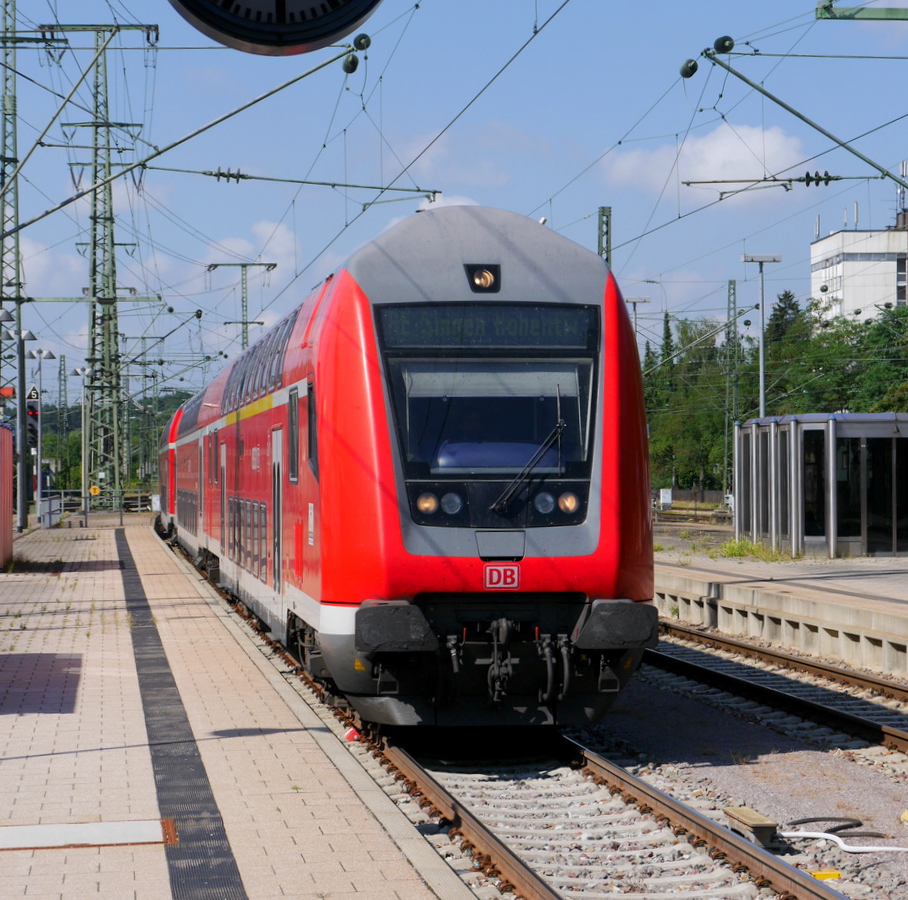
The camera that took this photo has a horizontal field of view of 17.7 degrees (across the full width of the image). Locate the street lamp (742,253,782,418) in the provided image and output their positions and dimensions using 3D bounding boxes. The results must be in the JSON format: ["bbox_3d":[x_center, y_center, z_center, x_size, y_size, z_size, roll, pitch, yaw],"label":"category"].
[{"bbox_3d":[7.291,-1.197,68.814,0.880,6.830,0.370,0,0,-7],"label":"street lamp"}]

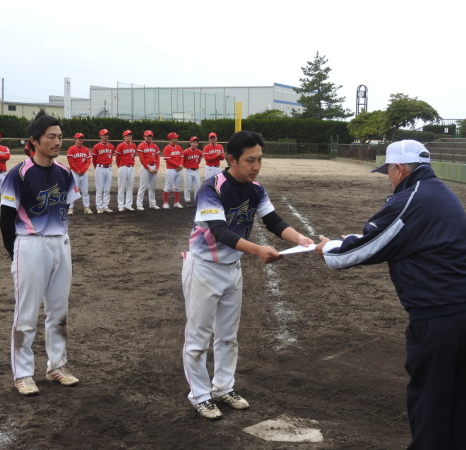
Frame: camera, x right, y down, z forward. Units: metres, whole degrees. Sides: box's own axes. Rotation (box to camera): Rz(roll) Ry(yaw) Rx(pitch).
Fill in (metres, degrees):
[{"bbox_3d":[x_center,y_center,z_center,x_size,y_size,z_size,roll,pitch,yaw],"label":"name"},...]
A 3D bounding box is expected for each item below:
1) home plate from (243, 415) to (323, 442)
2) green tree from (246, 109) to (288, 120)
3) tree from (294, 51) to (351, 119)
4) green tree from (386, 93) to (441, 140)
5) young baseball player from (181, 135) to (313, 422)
[{"bbox_3d":[0.350,1.158,4.361,0.432,0.030,0.432,-5,8,-42],"label":"home plate"},{"bbox_3d":[3.164,-8.745,74.488,4.200,4.710,4.200,1,6,0],"label":"green tree"},{"bbox_3d":[8.625,-11.643,76.182,5.500,10.230,5.500,1,6,0],"label":"tree"},{"bbox_3d":[15.966,-8.886,69.430,5.000,5.750,5.000,1,6,0],"label":"green tree"},{"bbox_3d":[0.067,0.293,4.568,0.660,1.670,0.500,5,8,37],"label":"young baseball player"}]

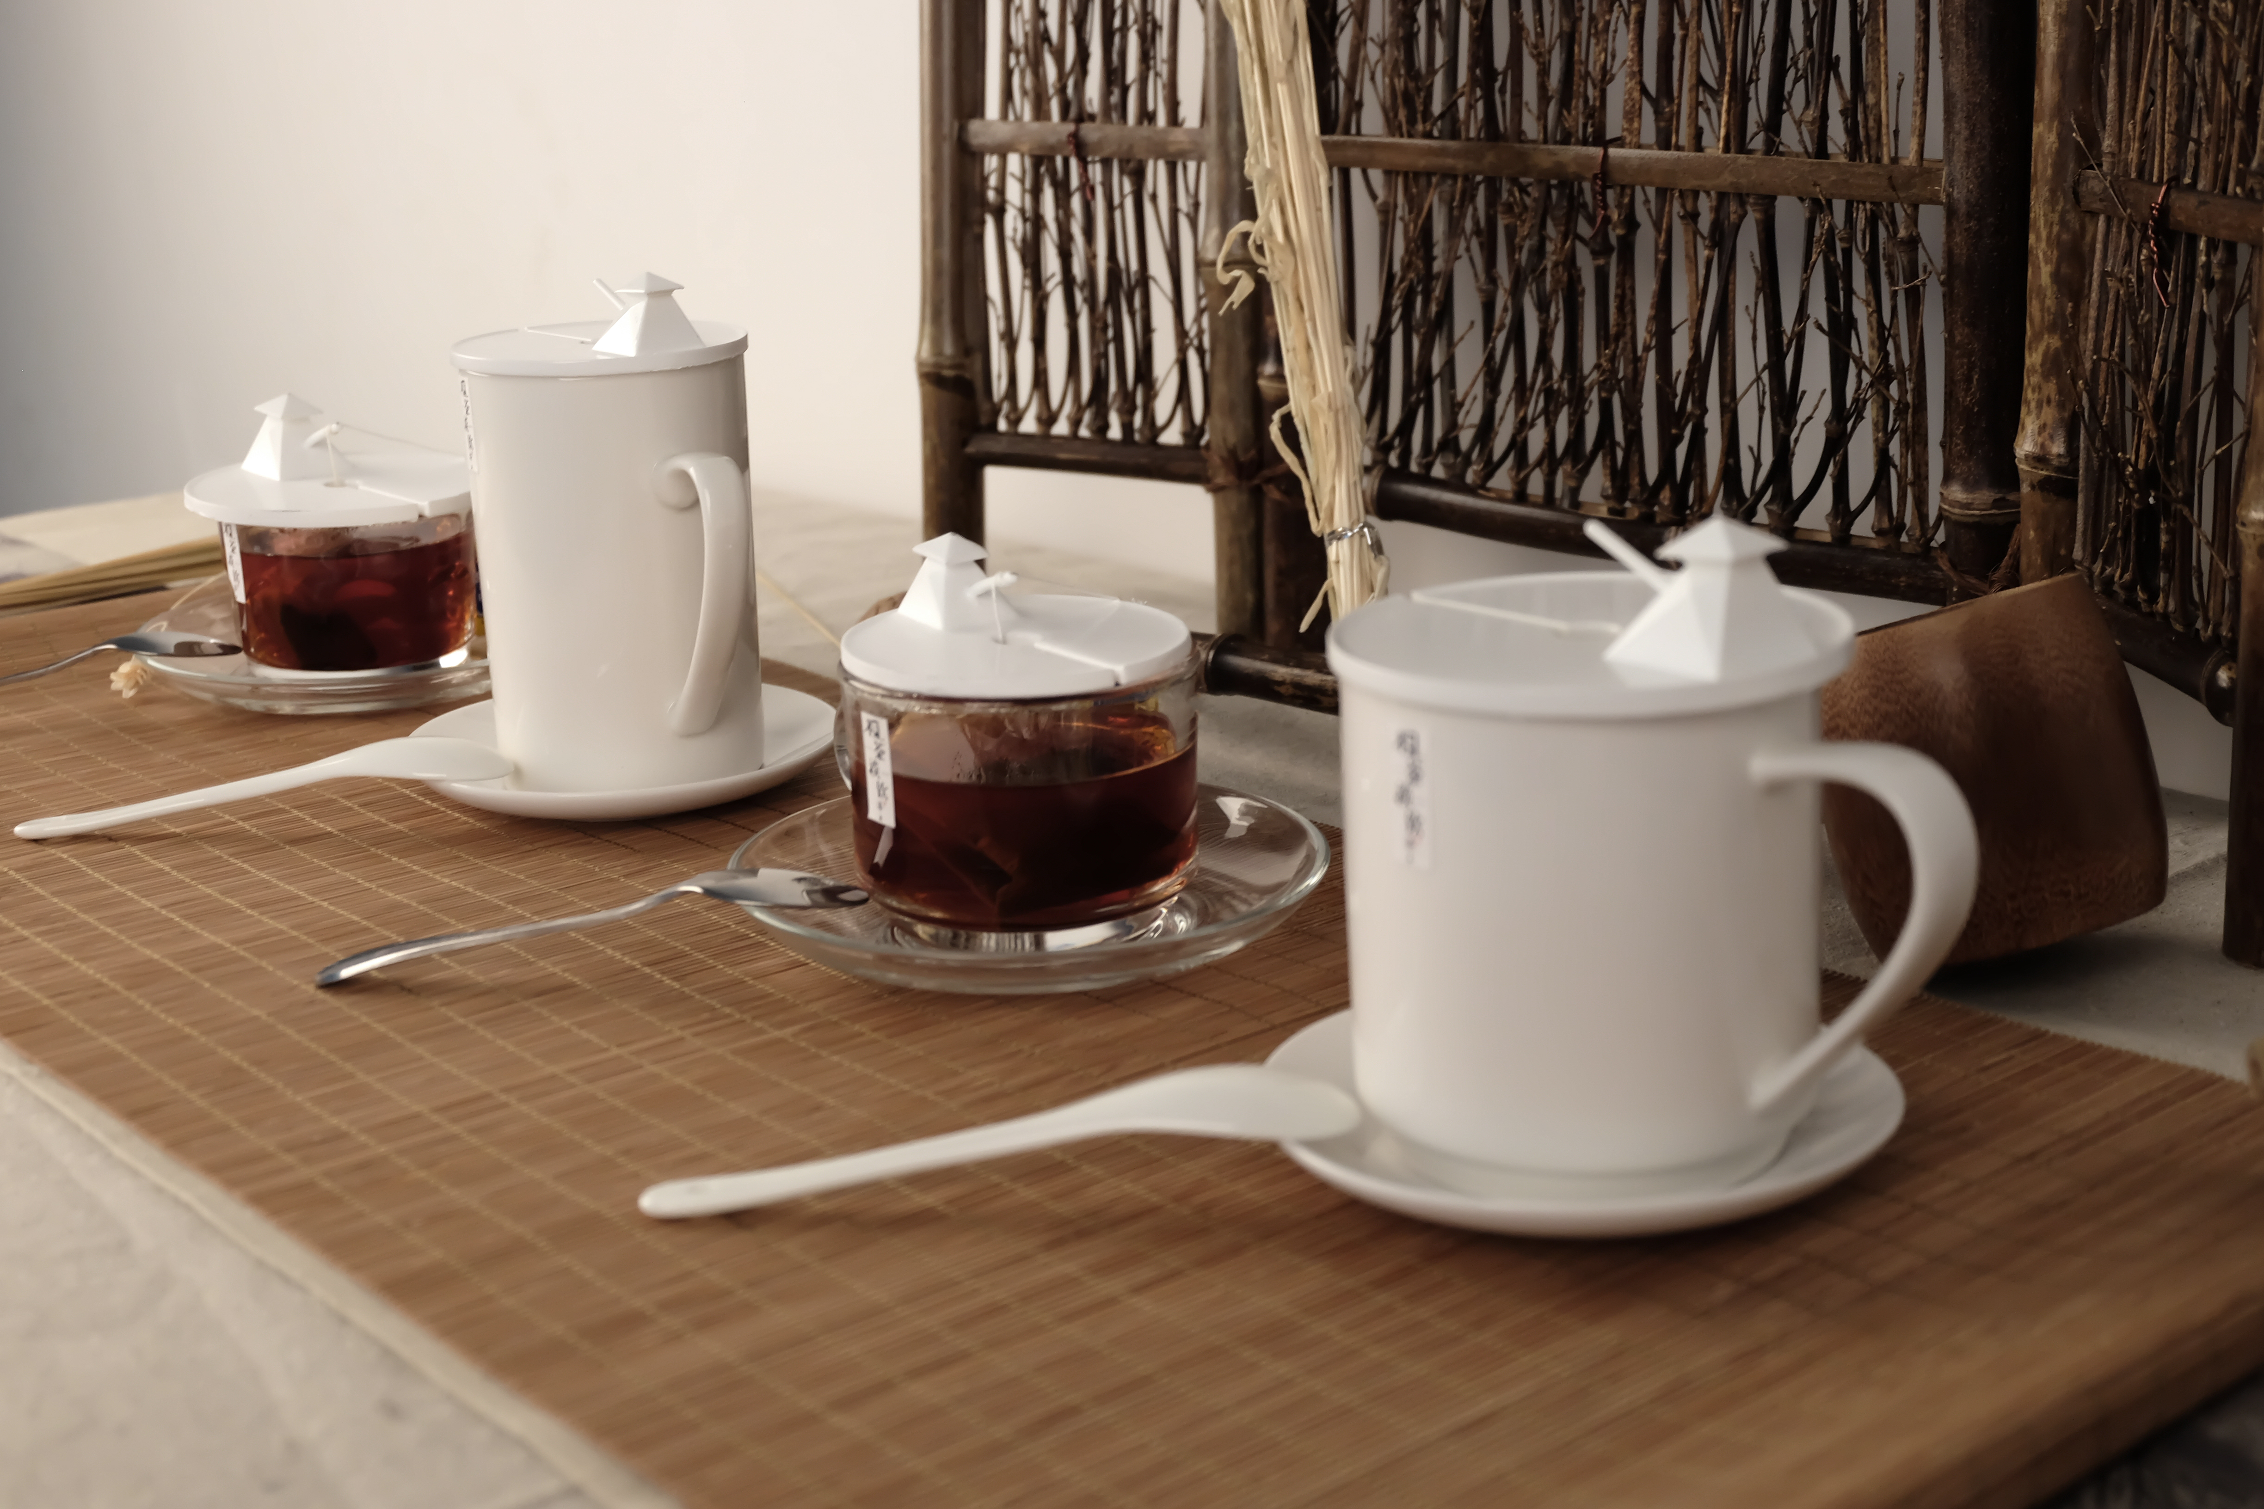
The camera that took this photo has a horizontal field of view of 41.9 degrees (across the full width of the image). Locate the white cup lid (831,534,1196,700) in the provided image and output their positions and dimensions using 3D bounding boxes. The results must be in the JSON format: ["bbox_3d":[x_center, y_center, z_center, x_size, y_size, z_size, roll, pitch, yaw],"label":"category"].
[{"bbox_3d":[-0.027,-0.033,0.683,0.082,0.026,0.082,-2,16,1],"label":"white cup lid"}]

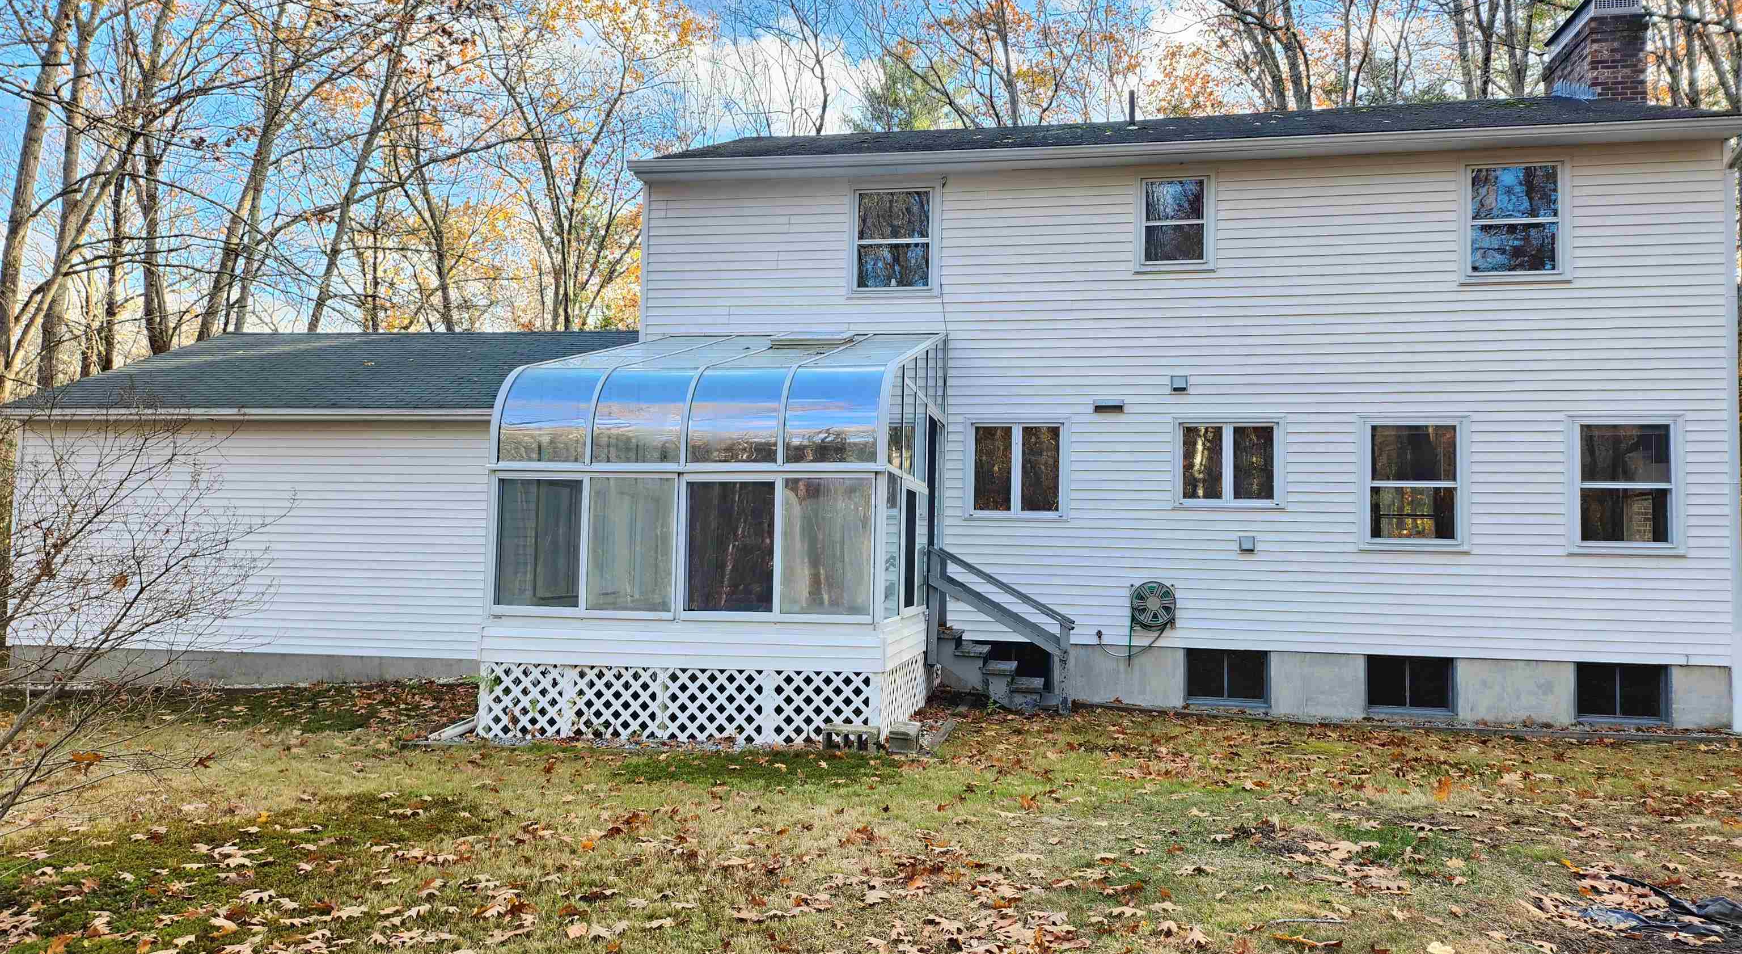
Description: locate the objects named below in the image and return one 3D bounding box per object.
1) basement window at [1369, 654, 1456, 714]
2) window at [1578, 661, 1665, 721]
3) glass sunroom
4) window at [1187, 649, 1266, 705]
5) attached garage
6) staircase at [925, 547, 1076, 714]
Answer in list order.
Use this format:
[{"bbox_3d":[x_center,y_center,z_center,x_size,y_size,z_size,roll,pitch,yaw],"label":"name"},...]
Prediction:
[{"bbox_3d":[5.430,2.095,12.167,0.834,0.608,0.100,0,-4,10],"label":"basement window"},{"bbox_3d":[7.353,2.119,11.841,0.816,0.592,0.100,0,-4,10],"label":"window"},{"bbox_3d":[-1.133,0.219,11.361,3.282,3.911,3.931,0,-4,10],"label":"glass sunroom"},{"bbox_3d":[3.669,2.070,12.472,0.848,0.581,0.100,0,-4,10],"label":"window"},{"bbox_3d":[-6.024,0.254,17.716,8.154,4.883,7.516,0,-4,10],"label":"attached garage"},{"bbox_3d":[1.295,1.476,11.826,1.393,1.534,1.080,0,-4,10],"label":"staircase"}]

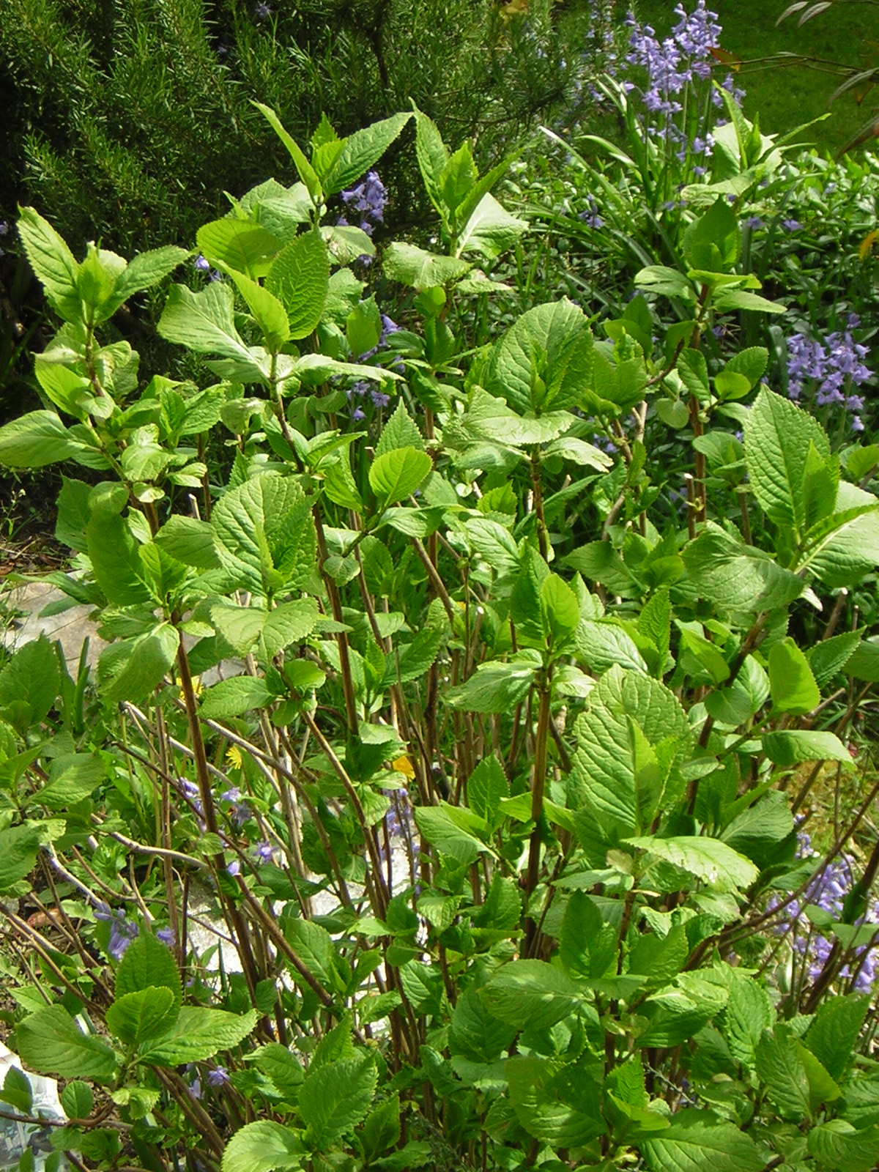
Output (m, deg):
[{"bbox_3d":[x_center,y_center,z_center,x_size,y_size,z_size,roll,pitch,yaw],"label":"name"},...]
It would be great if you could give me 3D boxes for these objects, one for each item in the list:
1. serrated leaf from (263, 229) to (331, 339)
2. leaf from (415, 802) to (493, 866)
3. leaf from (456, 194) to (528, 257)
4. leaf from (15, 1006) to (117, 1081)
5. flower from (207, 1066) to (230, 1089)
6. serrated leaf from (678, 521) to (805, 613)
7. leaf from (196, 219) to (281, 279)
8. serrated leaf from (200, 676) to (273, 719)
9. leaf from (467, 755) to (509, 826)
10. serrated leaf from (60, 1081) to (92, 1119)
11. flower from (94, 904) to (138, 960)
[{"bbox_3d":[-0.118,-0.251,2.400,0.051,0.095,0.018,12,-5,15],"label":"serrated leaf"},{"bbox_3d":[0.011,0.186,2.150,0.070,0.015,0.043,24,66,19],"label":"leaf"},{"bbox_3d":[0.036,-0.308,2.496,0.074,0.026,0.060,-33,60,-22],"label":"leaf"},{"bbox_3d":[-0.303,0.373,2.317,0.090,0.022,0.056,26,63,18],"label":"leaf"},{"bbox_3d":[-0.167,0.370,2.170,0.018,0.016,0.017,-6,30,-10],"label":"flower"},{"bbox_3d":[0.220,-0.013,2.100,0.088,0.024,0.072,-3,51,1],"label":"serrated leaf"},{"bbox_3d":[-0.169,-0.284,2.430,0.069,0.065,0.022,-5,47,4],"label":"leaf"},{"bbox_3d":[-0.172,0.092,2.422,0.064,0.018,0.038,-14,44,1],"label":"serrated leaf"},{"bbox_3d":[0.037,0.154,2.170,0.032,0.054,0.010,2,-15,6],"label":"leaf"},{"bbox_3d":[-0.274,0.388,2.170,0.025,0.029,0.006,1,-18,0],"label":"serrated leaf"},{"bbox_3d":[-0.280,0.301,2.500,0.040,0.048,0.038,8,27,17],"label":"flower"}]

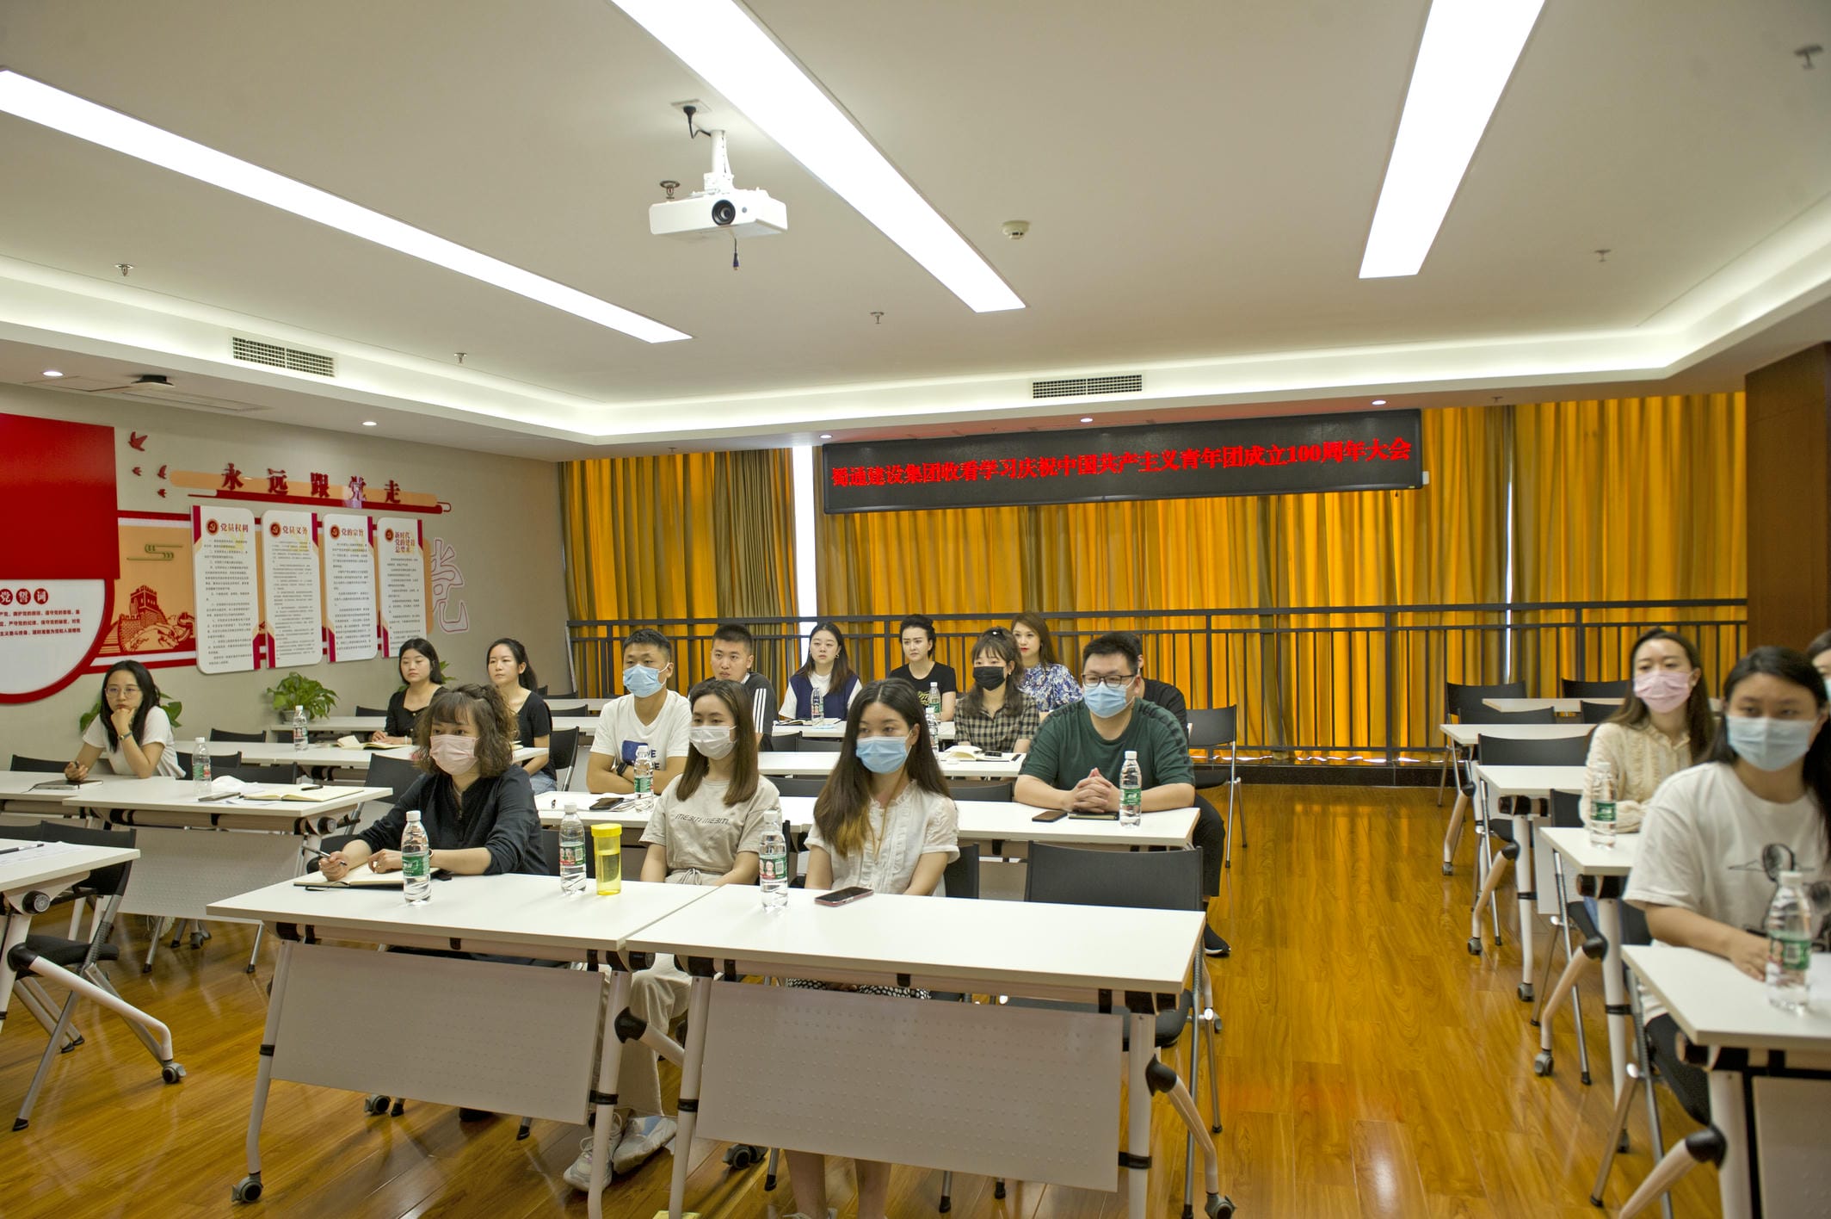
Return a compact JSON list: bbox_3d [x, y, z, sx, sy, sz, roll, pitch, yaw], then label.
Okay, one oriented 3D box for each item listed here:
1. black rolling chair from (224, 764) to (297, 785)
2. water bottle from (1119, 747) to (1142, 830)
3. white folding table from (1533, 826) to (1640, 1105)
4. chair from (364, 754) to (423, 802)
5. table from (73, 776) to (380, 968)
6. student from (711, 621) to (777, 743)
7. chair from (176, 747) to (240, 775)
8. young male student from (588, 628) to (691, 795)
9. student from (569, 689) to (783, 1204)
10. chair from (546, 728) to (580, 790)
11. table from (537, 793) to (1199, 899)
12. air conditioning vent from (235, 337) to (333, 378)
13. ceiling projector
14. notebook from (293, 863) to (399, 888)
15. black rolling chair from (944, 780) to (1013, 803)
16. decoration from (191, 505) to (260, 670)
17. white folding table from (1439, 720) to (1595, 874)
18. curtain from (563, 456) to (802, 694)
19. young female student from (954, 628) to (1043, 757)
[{"bbox_3d":[-2.929,1.085,5.208,0.480,0.790,0.550,-1,1,4],"label":"black rolling chair"},{"bbox_3d":[0.674,0.564,3.836,0.066,0.230,0.066,-1,1,17],"label":"water bottle"},{"bbox_3d":[2.387,1.023,3.250,1.200,0.745,0.500,-1,1,17],"label":"white folding table"},{"bbox_3d":[-2.296,1.066,5.383,0.480,0.790,0.550,-1,1,14],"label":"chair"},{"bbox_3d":[-2.735,1.110,4.894,1.200,0.745,0.500,-1,1,18],"label":"table"},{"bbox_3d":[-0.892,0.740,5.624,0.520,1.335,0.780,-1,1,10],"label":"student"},{"bbox_3d":[-3.472,1.088,5.674,0.480,0.790,0.550,-1,1,10],"label":"chair"},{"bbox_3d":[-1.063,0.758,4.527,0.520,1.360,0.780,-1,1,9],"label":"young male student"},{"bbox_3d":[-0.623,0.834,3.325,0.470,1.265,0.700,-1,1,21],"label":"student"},{"bbox_3d":[-2.073,1.038,6.401,0.480,0.790,0.550,-1,1,12],"label":"chair"},{"bbox_3d":[-0.270,1.063,4.258,2.440,0.745,0.500,-1,1,17],"label":"table"},{"bbox_3d":[-3.467,-1.383,6.727,0.030,0.125,0.710,-1,1,17],"label":"air conditioning vent"},{"bbox_3d":[-0.601,-1.310,3.767,0.340,0.335,0.260,-1,2,17],"label":"ceiling projector"},{"bbox_3d":[-1.462,0.728,3.354,0.360,0.022,0.250,-1,2,17],"label":"notebook"},{"bbox_3d":[0.066,1.031,4.330,0.500,0.790,0.560,-1,1,17],"label":"black rolling chair"},{"bbox_3d":[-4.045,-0.116,7.193,0.025,0.960,0.450,-1,2,17],"label":"decoration"},{"bbox_3d":[3.147,0.950,5.704,1.200,0.745,0.520,-1,1,17],"label":"white folding table"},{"bbox_3d":[-1.969,-0.038,10.290,2.120,2.540,0.160,-1,1,17],"label":"curtain"},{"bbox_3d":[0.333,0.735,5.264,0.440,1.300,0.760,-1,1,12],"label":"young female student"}]

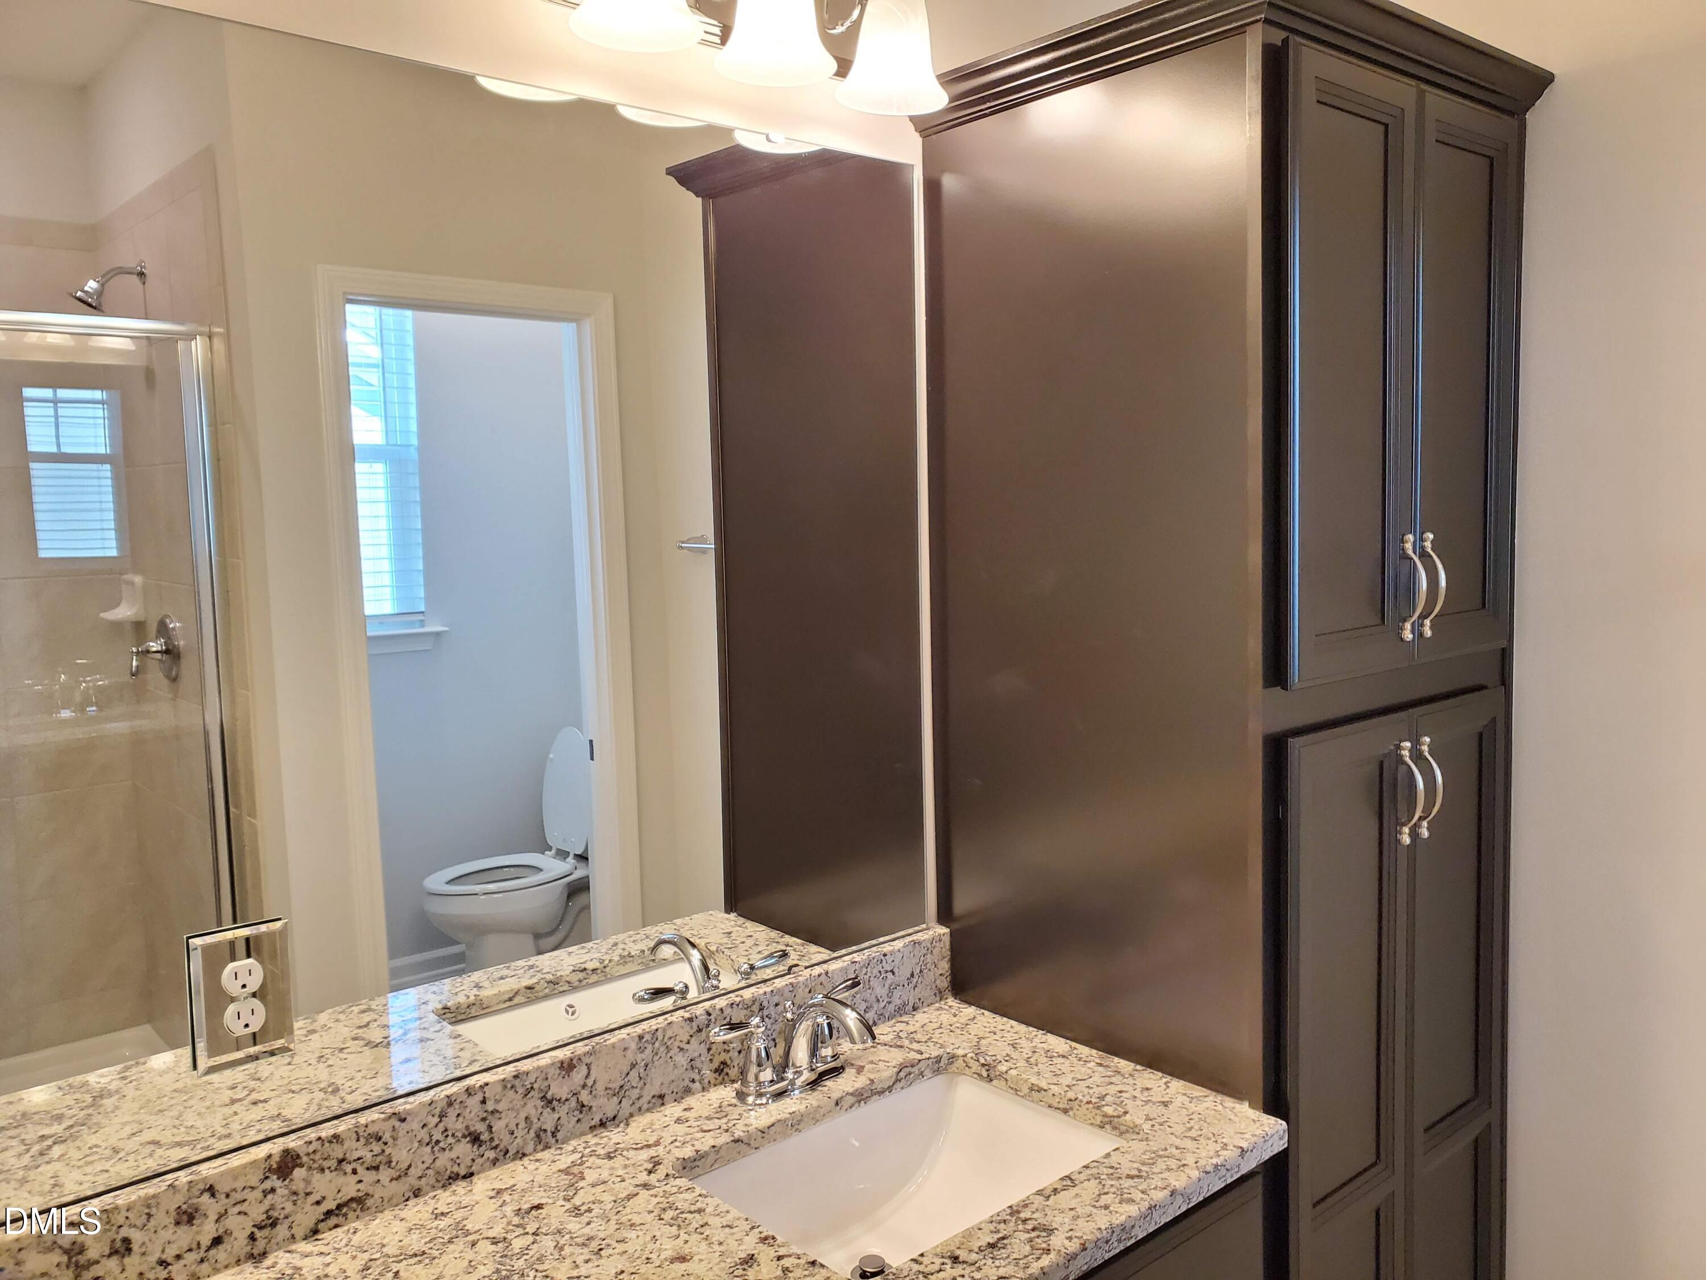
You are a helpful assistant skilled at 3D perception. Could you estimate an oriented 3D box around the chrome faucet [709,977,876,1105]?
[{"bbox_3d":[-0.040,0.486,1.549,0.247,0.123,0.172,-6,7,-41],"label":"chrome faucet"}]

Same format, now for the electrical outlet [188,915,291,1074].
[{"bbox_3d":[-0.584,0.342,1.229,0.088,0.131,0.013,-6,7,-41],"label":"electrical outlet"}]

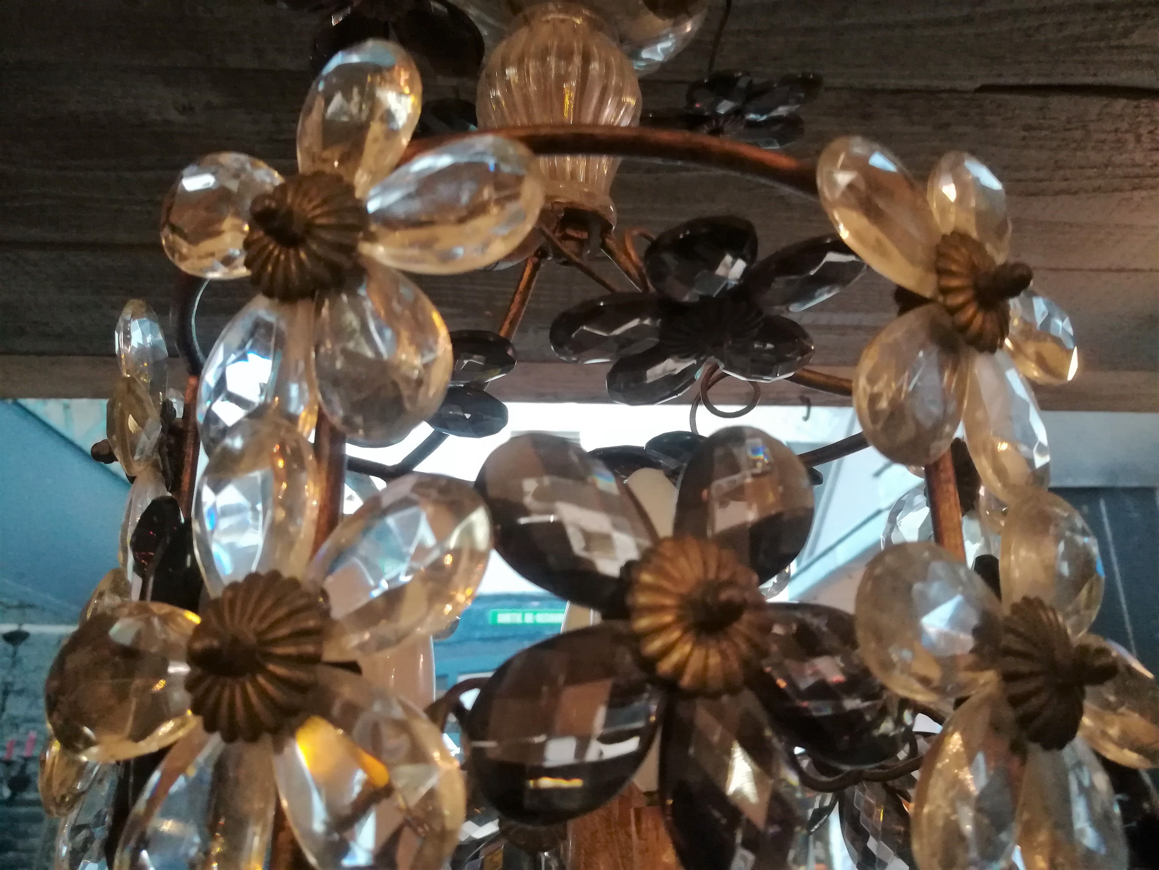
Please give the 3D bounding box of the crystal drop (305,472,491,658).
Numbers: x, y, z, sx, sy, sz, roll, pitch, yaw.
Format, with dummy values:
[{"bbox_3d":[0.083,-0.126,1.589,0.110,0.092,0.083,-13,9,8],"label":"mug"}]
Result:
[{"bbox_3d":[-0.050,0.035,0.240,0.062,0.039,0.023,-42,-25,-1],"label":"crystal drop"}]

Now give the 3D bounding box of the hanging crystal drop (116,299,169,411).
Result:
[{"bbox_3d":[-0.227,-0.042,0.453,0.023,0.061,0.038,3,-20,-9],"label":"hanging crystal drop"}]

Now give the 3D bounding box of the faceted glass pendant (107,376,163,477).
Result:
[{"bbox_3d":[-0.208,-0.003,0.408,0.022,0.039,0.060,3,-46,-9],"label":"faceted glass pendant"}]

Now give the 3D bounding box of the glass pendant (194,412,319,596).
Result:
[{"bbox_3d":[-0.095,0.021,0.257,0.039,0.062,0.023,-4,-20,16],"label":"glass pendant"}]

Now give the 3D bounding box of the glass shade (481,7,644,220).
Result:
[{"bbox_3d":[-0.013,-0.202,0.563,0.106,0.162,0.106,1,-20,0],"label":"glass shade"}]

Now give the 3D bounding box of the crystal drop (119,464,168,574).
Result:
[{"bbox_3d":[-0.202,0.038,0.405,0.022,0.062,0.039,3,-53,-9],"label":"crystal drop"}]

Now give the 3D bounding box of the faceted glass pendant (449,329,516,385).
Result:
[{"bbox_3d":[-0.064,-0.046,0.515,0.060,0.023,0.039,2,-44,7],"label":"faceted glass pendant"}]

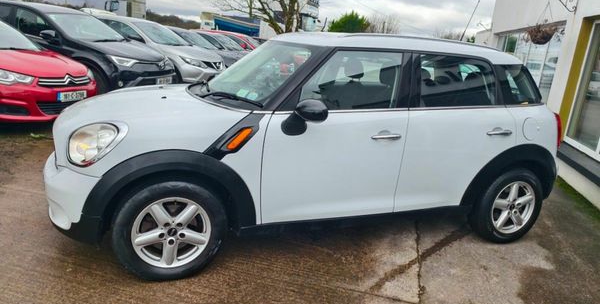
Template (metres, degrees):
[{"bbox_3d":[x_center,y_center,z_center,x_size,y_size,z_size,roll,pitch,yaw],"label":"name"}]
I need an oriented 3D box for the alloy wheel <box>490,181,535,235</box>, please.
[{"bbox_3d":[1.681,0.428,3.251,0.440,0.440,0.180,-1,13,-19],"label":"alloy wheel"}]

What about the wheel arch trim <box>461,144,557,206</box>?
[{"bbox_3d":[1.636,0.163,3.121,0.960,0.505,0.150,-1,16,-20],"label":"wheel arch trim"}]

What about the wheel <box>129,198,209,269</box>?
[{"bbox_3d":[-0.768,0.453,2.385,0.440,0.440,0.180,-1,14,-22],"label":"wheel"}]

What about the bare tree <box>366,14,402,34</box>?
[{"bbox_3d":[7.418,-9.393,35.000,3.300,5.400,3.200,8,14,12],"label":"bare tree"}]

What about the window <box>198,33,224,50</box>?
[{"bbox_3d":[-3.196,-3.991,14.400,1.050,0.420,0.120,10,7,15],"label":"window"}]

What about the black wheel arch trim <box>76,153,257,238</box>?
[{"bbox_3d":[-0.720,0.221,2.280,0.955,0.535,0.150,-1,16,-20],"label":"black wheel arch trim"}]

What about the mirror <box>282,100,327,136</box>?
[{"bbox_3d":[0.035,-0.198,2.325,0.225,0.235,0.190,-1,16,-20],"label":"mirror"}]

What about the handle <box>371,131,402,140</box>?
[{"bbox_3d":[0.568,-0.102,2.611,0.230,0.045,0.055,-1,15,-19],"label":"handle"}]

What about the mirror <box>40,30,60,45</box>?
[{"bbox_3d":[-4.110,-1.889,6.550,0.200,0.200,0.260,9,16,13],"label":"mirror"}]

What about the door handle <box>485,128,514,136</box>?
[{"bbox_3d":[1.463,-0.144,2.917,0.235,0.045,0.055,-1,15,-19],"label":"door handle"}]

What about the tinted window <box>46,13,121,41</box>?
[{"bbox_3d":[-3.914,-2.300,7.394,0.830,0.150,1.360,38,20,4],"label":"tinted window"}]

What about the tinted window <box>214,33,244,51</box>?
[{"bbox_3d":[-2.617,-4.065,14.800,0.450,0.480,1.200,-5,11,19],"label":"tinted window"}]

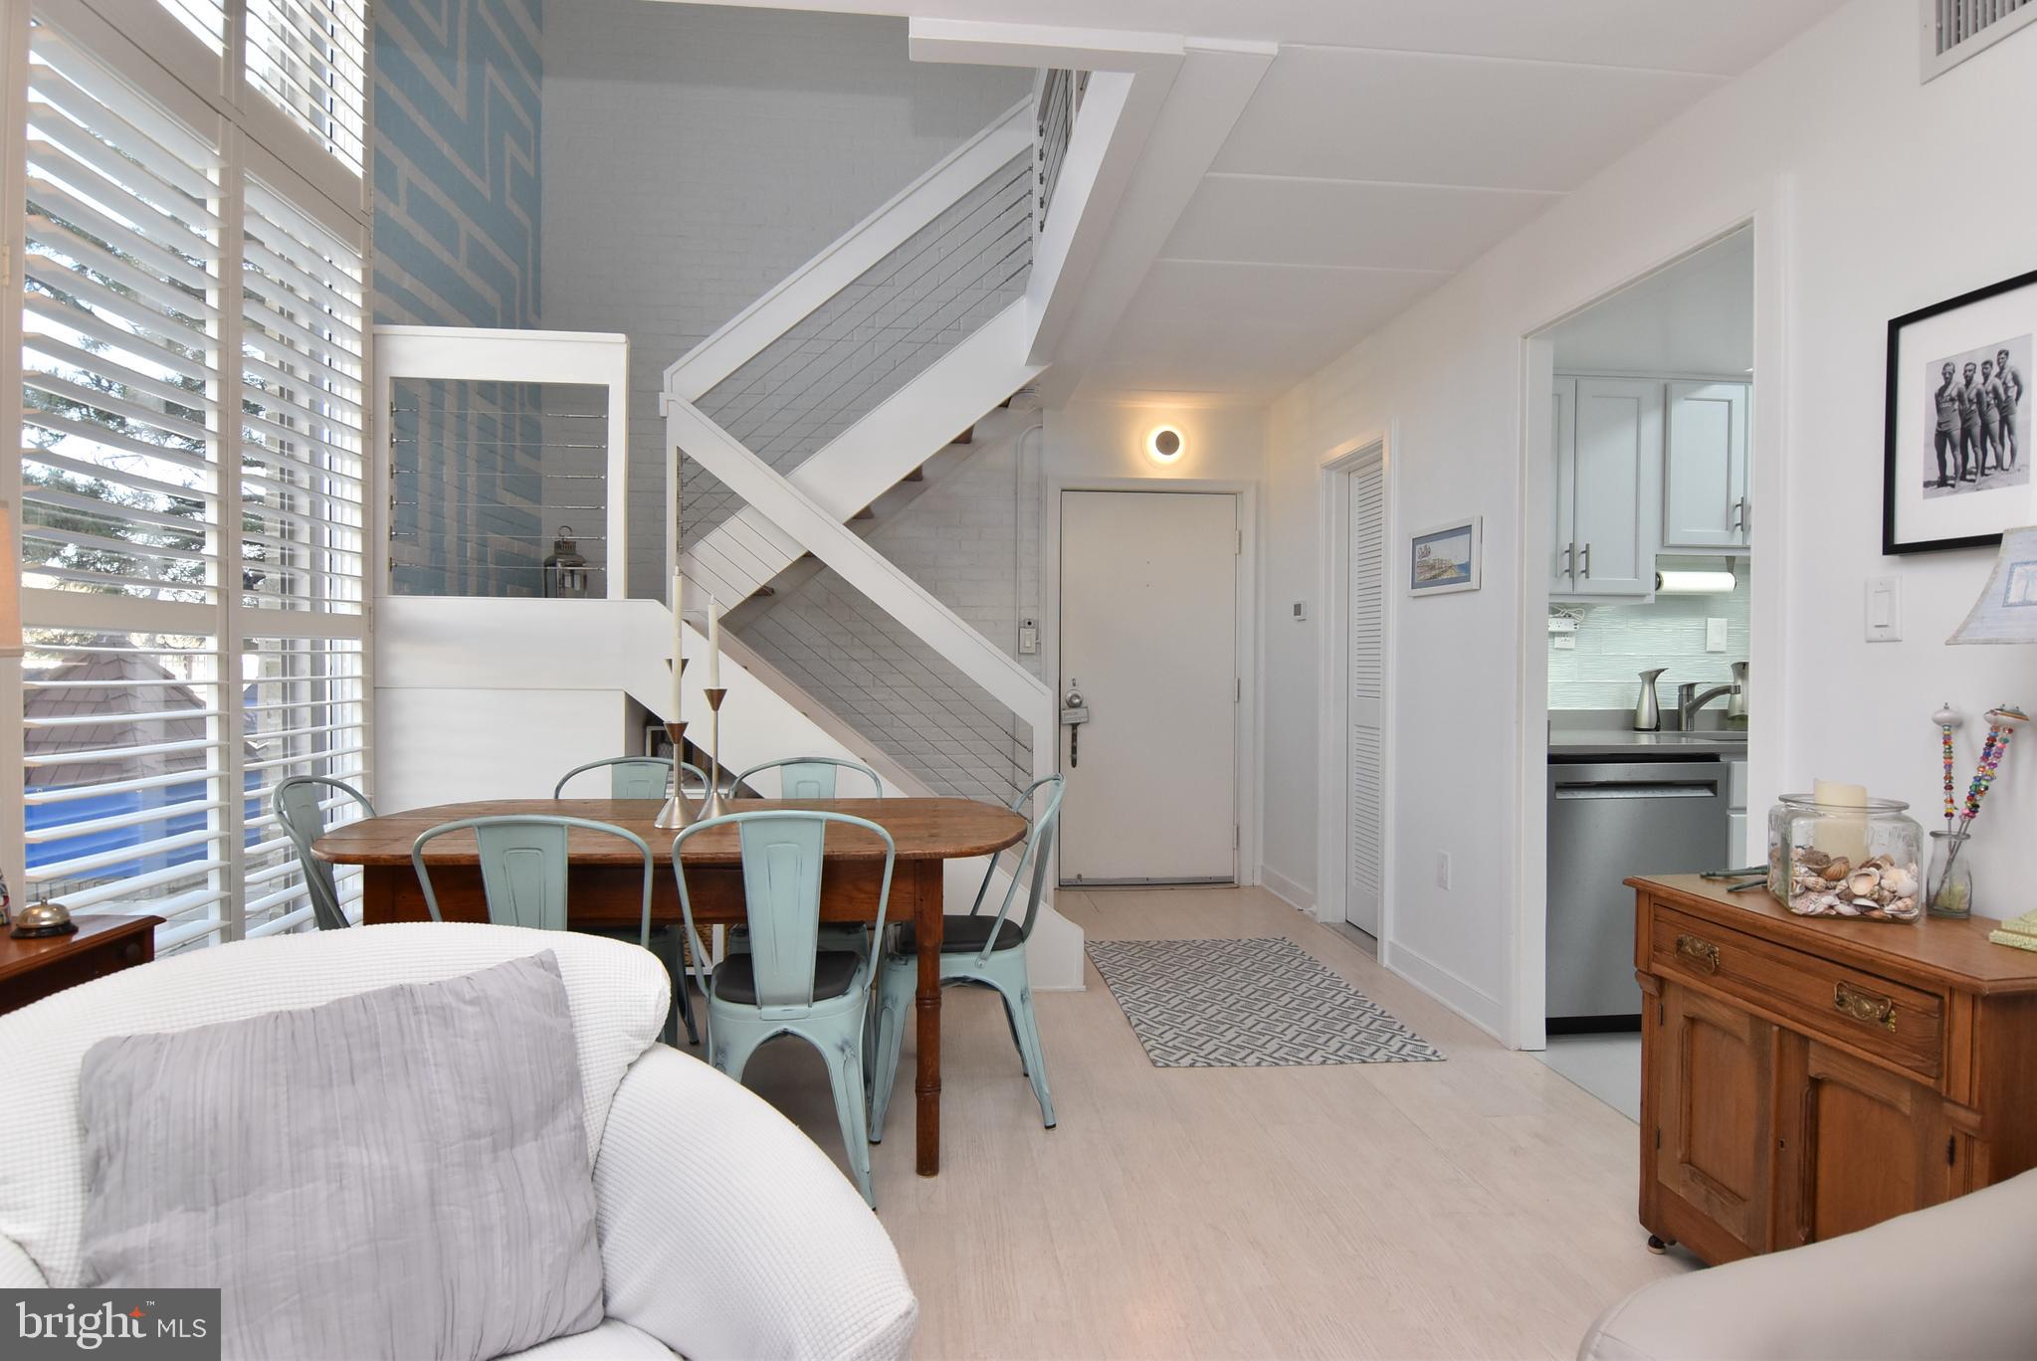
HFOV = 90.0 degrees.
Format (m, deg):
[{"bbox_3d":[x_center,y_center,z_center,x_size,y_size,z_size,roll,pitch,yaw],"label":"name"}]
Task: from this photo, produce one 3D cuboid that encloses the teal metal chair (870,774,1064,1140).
[{"bbox_3d":[-0.138,0.677,2.645,0.478,0.847,0.431,0,1,-8],"label":"teal metal chair"}]

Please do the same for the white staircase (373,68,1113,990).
[{"bbox_3d":[-1.014,-0.771,4.279,2.410,3.700,1.660,0,1,-6],"label":"white staircase"}]

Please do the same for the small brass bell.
[{"bbox_3d":[-1.701,0.410,1.780,0.086,0.063,0.086,0,1,-6],"label":"small brass bell"}]

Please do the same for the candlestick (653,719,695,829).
[{"bbox_3d":[-0.866,0.235,2.562,0.103,0.258,0.103,0,1,-6],"label":"candlestick"}]

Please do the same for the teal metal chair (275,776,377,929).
[{"bbox_3d":[-1.592,0.672,2.645,0.500,0.855,0.450,0,1,-6],"label":"teal metal chair"}]

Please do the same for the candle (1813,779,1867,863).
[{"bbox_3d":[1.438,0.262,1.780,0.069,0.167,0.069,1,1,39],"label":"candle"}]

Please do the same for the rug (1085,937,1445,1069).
[{"bbox_3d":[0.766,1.097,3.619,0.867,0.010,1.365,0,1,-4],"label":"rug"}]

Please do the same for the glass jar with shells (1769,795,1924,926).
[{"bbox_3d":[1.457,0.305,1.805,0.190,0.183,0.210,1,1,28],"label":"glass jar with shells"}]

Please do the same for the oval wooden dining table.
[{"bbox_3d":[-0.826,0.735,2.622,1.690,0.740,0.920,0,1,-5],"label":"oval wooden dining table"}]

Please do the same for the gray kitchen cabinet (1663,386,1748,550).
[{"bbox_3d":[2.488,-0.737,3.686,0.620,0.600,0.330,0,1,-6],"label":"gray kitchen cabinet"}]

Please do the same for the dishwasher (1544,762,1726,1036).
[{"bbox_3d":[1.877,0.665,3.435,0.600,0.856,0.598,0,1,-6],"label":"dishwasher"}]

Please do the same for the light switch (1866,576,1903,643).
[{"bbox_3d":[1.616,-0.134,1.909,0.010,0.125,0.075,0,1,-6],"label":"light switch"}]

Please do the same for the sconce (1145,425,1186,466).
[{"bbox_3d":[0.752,-1.201,5.181,0.209,0.209,0.083,0,1,-6],"label":"sconce"}]

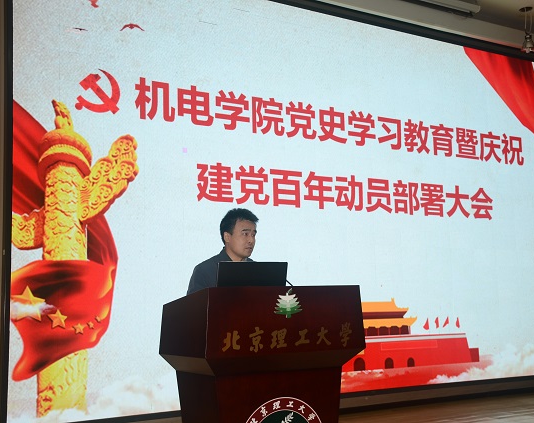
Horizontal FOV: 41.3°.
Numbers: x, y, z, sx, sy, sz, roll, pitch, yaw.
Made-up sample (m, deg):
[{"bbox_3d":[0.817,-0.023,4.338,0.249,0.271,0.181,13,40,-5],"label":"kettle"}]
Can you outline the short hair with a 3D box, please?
[{"bbox_3d":[-0.140,0.074,3.480,0.200,0.185,0.170,-6,-8,42],"label":"short hair"}]

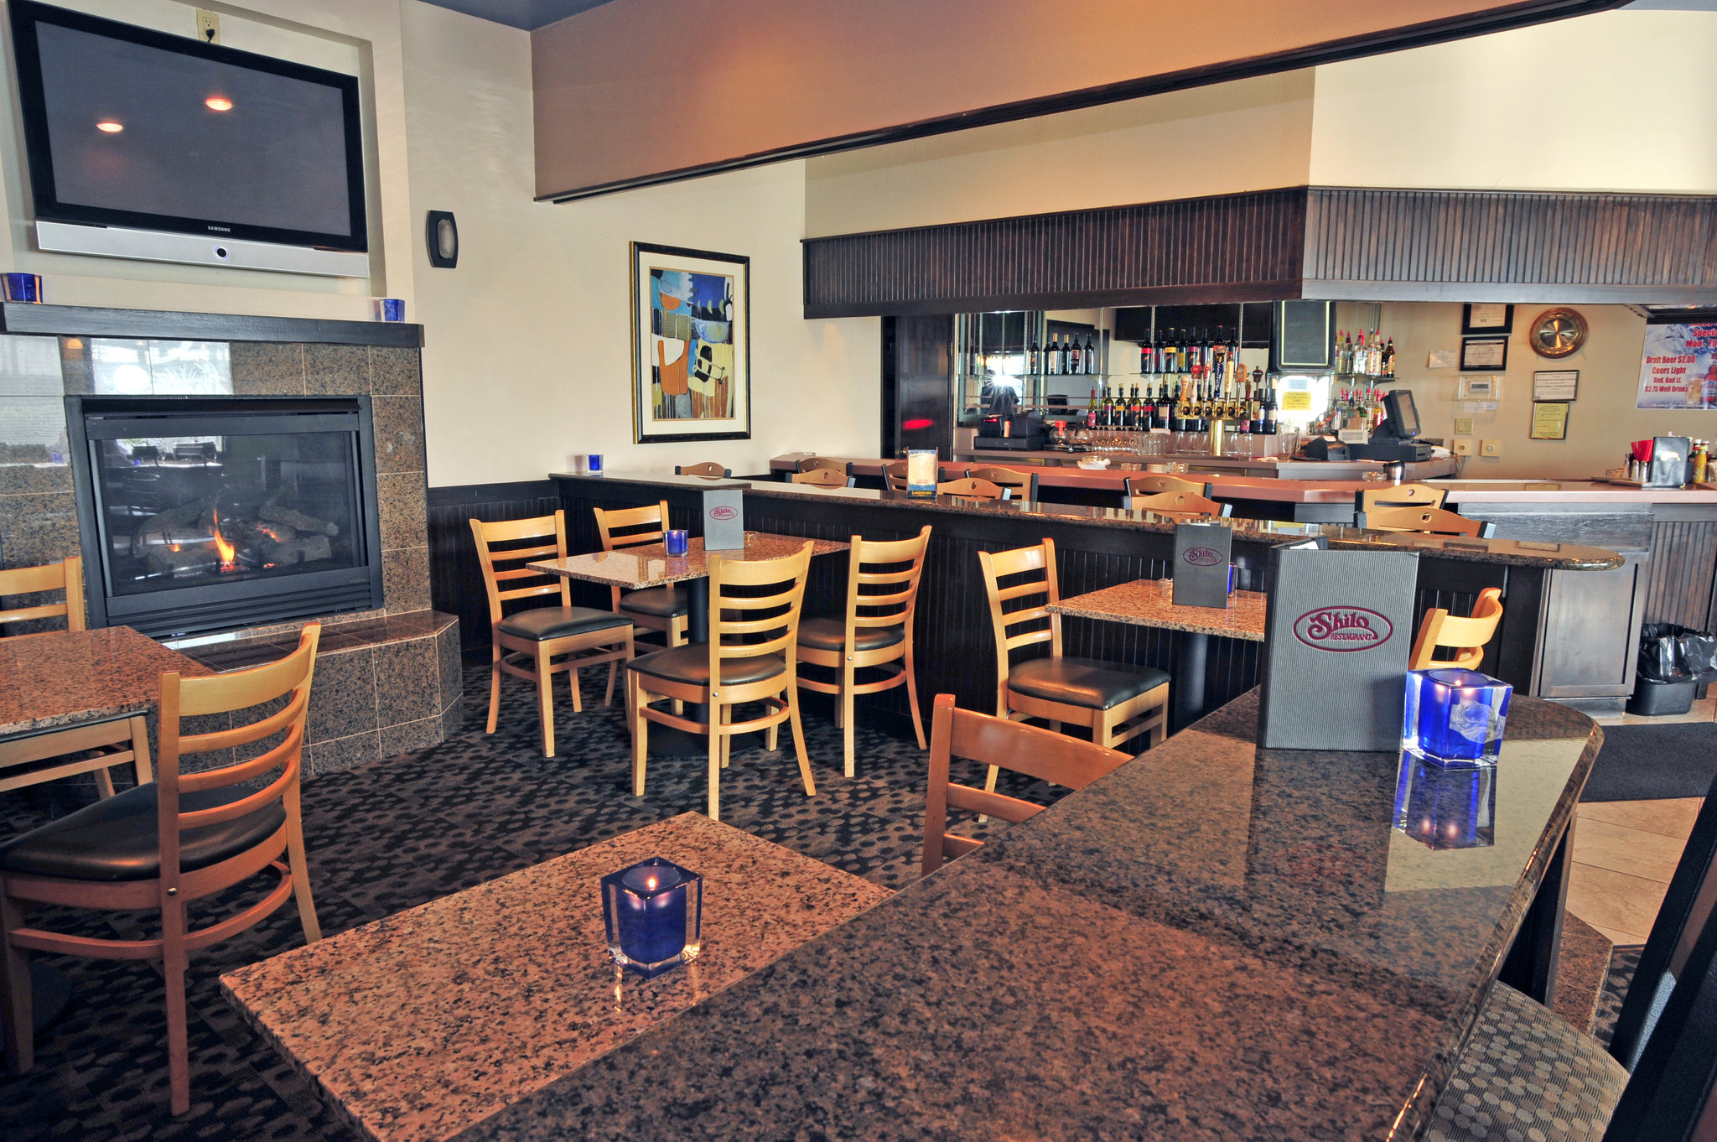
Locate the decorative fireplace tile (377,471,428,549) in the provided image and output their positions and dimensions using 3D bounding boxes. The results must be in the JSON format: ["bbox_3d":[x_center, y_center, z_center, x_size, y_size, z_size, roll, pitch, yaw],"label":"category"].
[{"bbox_3d":[-1.863,-0.245,4.482,0.198,0.314,0.010,-8,12,-42],"label":"decorative fireplace tile"}]

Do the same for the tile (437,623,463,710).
[{"bbox_3d":[-1.643,0.377,4.402,0.015,0.305,0.350,-1,9,-9],"label":"tile"}]

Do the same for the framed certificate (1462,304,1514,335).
[{"bbox_3d":[4.764,-1.928,8.293,0.334,0.265,0.020,9,13,41],"label":"framed certificate"}]

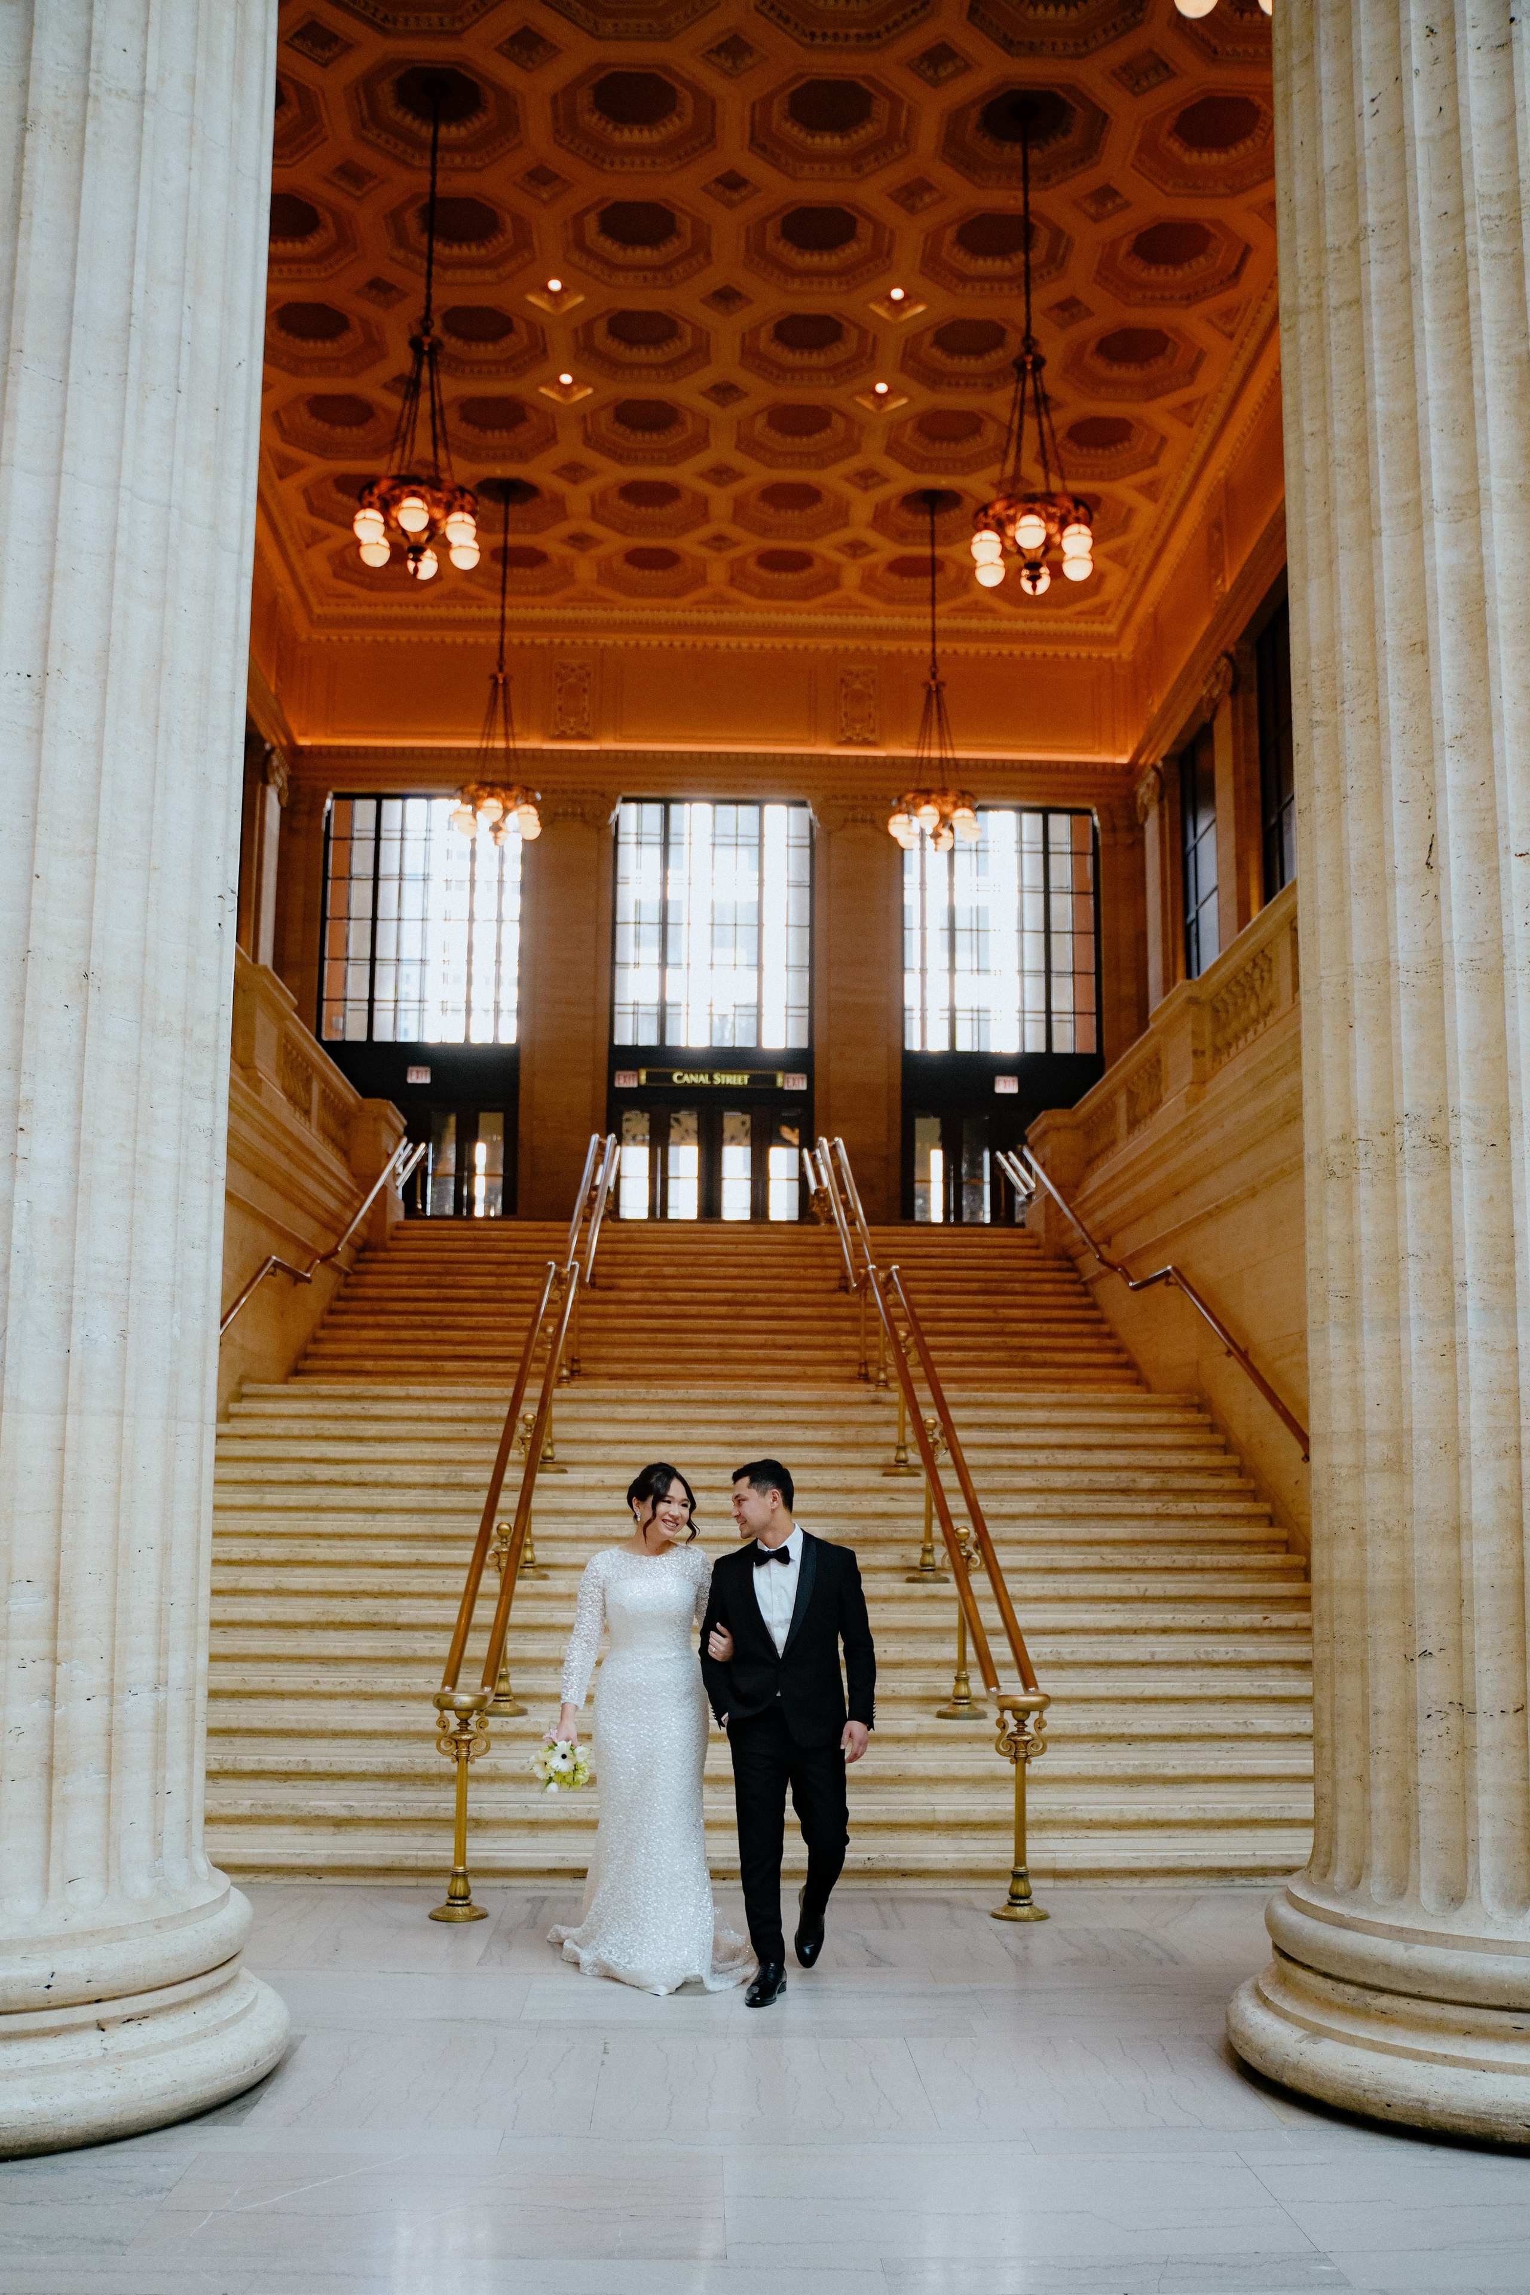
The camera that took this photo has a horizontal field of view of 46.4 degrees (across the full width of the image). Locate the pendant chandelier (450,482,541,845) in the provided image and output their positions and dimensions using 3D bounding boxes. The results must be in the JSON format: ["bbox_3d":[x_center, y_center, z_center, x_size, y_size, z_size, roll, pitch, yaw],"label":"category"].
[{"bbox_3d":[-3.120,-5.753,21.091,1.045,4.559,1.045,1,-11,-2],"label":"pendant chandelier"}]

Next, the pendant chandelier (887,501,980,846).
[{"bbox_3d":[2.000,-5.702,21.293,1.067,4.558,1.067,1,-11,-2],"label":"pendant chandelier"}]

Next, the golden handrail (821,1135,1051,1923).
[{"bbox_3d":[0.844,1.468,12.313,0.233,5.107,9.923,1,-11,-2],"label":"golden handrail"}]

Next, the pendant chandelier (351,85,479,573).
[{"bbox_3d":[-3.438,-8.464,18.042,1.226,5.411,1.226,1,-11,-2],"label":"pendant chandelier"}]

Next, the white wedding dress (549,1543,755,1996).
[{"bbox_3d":[-0.410,2.189,6.468,0.742,1.466,0.750,1,-11,-2],"label":"white wedding dress"}]

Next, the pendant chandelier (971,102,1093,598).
[{"bbox_3d":[2.686,-8.367,18.272,1.226,5.391,1.226,1,-11,-2],"label":"pendant chandelier"}]

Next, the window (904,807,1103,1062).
[{"bbox_3d":[3.791,-3.504,28.721,3.179,4.155,0.204,1,-11,-2],"label":"window"}]

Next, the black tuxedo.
[{"bbox_3d":[0.086,2.099,6.302,0.616,1.462,0.470,-1,-11,4],"label":"black tuxedo"}]

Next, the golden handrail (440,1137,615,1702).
[{"bbox_3d":[-1.373,1.126,12.208,0.233,4.452,9.705,1,-11,-2],"label":"golden handrail"}]

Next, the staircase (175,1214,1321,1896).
[{"bbox_3d":[-0.291,1.936,12.444,6.526,4.220,9.281,1,-11,-2],"label":"staircase"}]

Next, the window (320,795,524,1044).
[{"bbox_3d":[-4.599,-3.086,24.002,2.660,3.552,0.200,1,-11,-2],"label":"window"}]

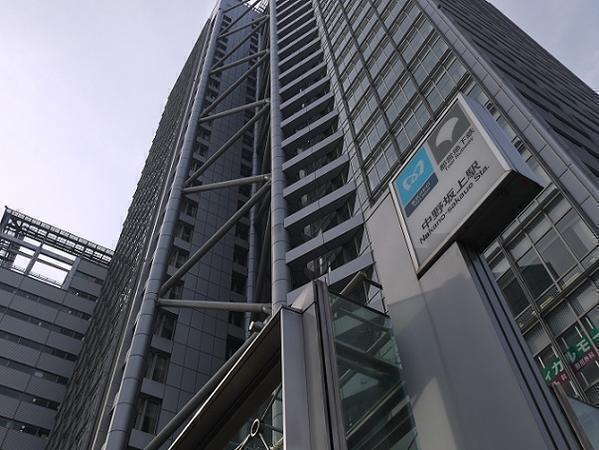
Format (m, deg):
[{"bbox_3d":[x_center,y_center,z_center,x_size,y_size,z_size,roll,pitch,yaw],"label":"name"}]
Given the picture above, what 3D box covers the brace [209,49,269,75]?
[{"bbox_3d":[-8.305,-21.754,78.796,11.680,0.450,0.450,-5,-46,44],"label":"brace"}]

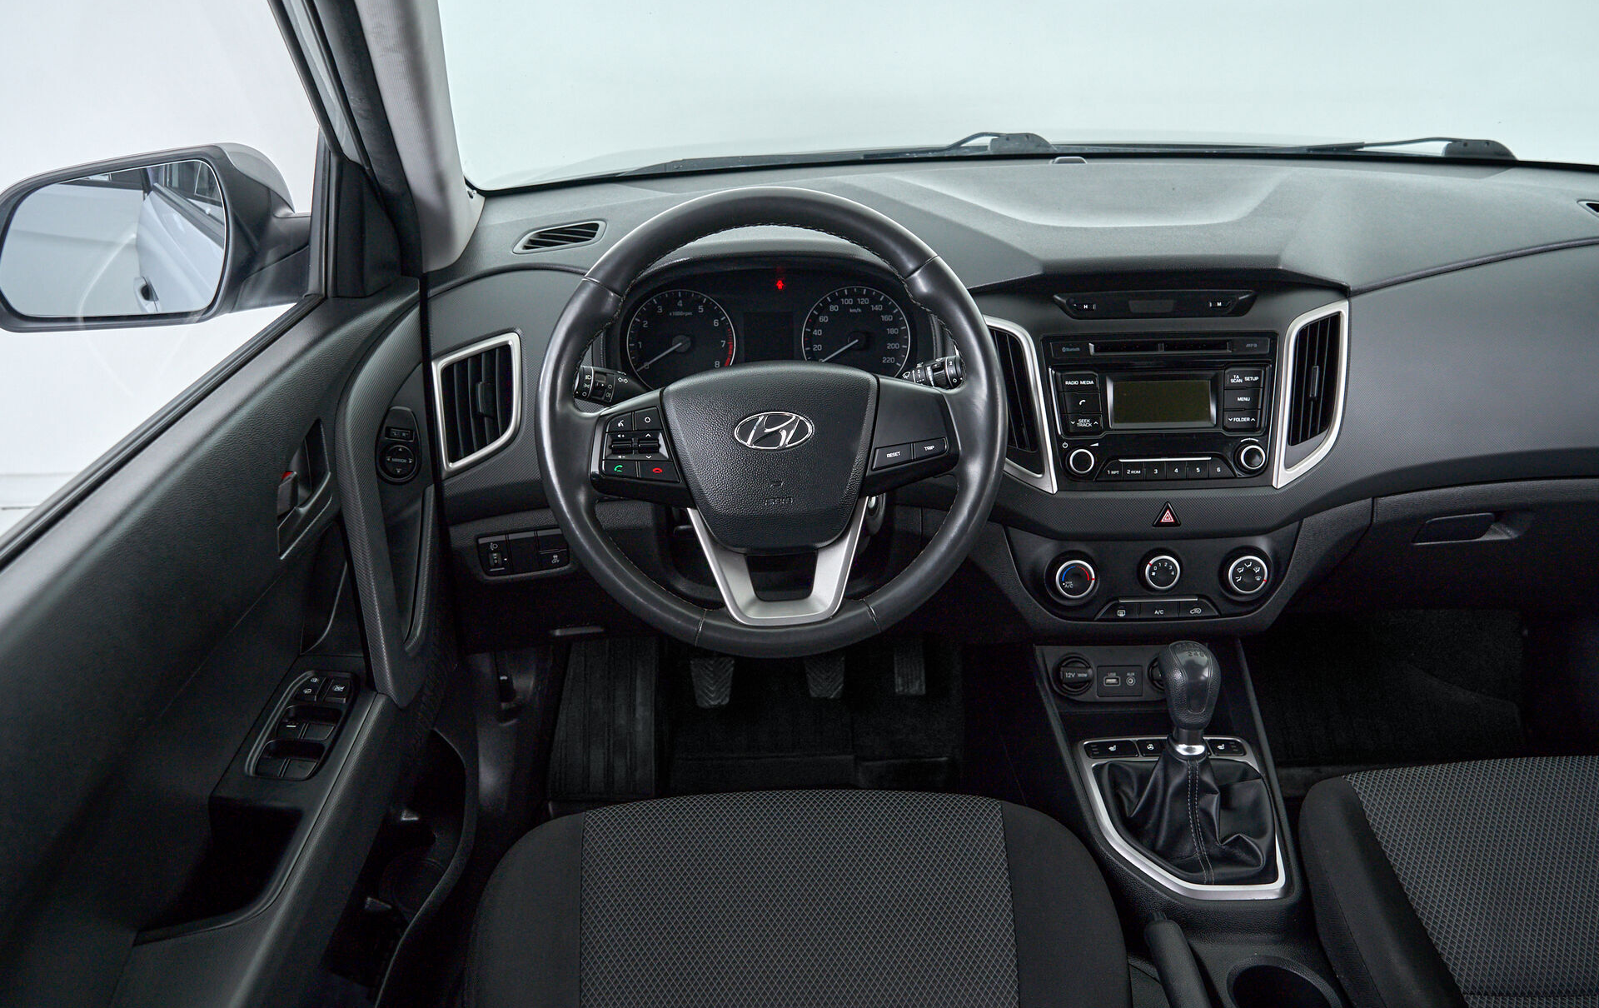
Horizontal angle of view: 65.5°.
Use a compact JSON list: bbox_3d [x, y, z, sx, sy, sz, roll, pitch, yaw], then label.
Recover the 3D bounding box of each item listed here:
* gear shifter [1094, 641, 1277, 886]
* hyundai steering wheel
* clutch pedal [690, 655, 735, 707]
[{"bbox_3d":[0.342,0.204,1.026,0.150,0.180,0.128,-1,35,-1],"label":"gear shifter"},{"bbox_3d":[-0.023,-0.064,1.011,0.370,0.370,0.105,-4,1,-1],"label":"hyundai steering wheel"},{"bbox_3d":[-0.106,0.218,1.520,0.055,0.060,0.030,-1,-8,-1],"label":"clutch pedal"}]

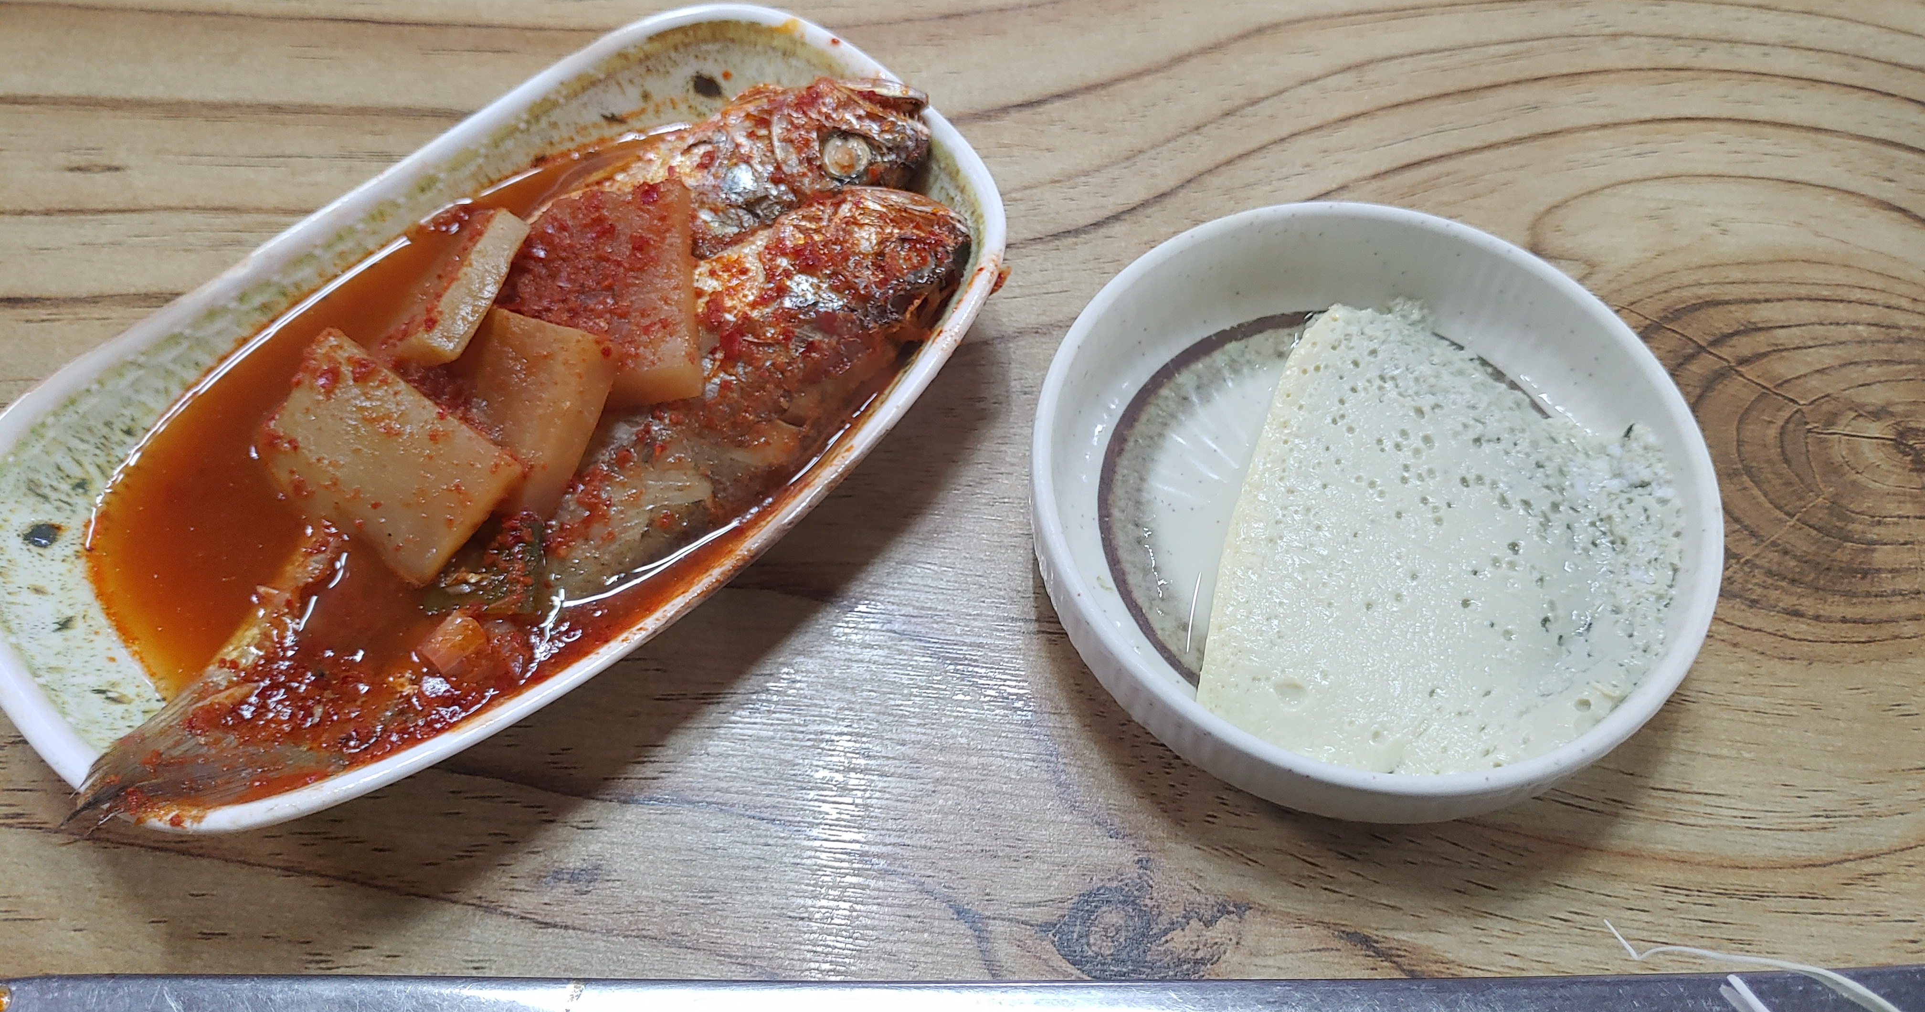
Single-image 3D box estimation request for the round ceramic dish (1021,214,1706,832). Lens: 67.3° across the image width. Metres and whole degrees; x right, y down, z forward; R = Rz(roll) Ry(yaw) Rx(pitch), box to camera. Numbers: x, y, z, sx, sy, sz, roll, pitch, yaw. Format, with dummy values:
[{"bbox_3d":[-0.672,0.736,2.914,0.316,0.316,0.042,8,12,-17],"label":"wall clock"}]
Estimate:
[{"bbox_3d":[0.072,-0.001,0.265,0.117,0.029,0.117,-2,63,3],"label":"round ceramic dish"}]

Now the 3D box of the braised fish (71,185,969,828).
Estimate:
[{"bbox_3d":[-0.072,0.000,0.259,0.180,0.035,0.047,-36,66,-14],"label":"braised fish"}]

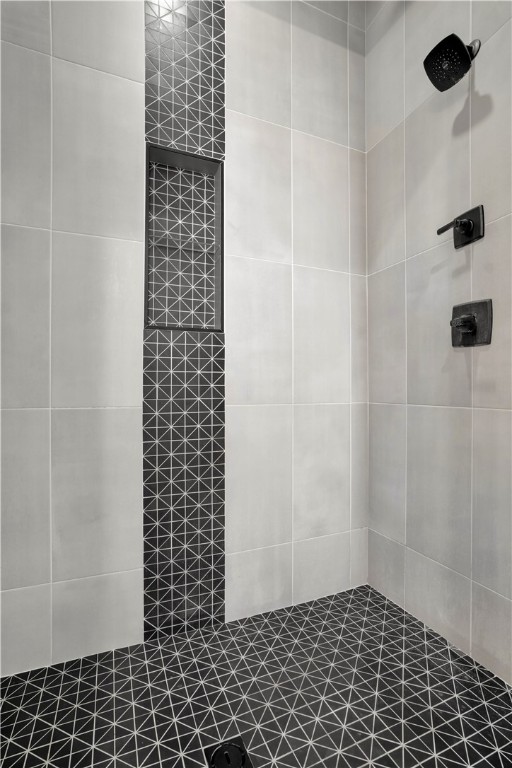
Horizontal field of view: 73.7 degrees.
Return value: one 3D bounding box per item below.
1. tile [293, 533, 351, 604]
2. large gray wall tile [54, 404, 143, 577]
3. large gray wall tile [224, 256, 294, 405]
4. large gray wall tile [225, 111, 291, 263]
[{"bbox_3d":[0.303,0.834,1.567,0.305,0.275,0.010,0,0,-21],"label":"tile"},{"bbox_3d":[-0.567,0.387,1.235,0.303,0.610,0.012,0,0,-22],"label":"large gray wall tile"},{"bbox_3d":[0.018,-0.220,1.475,0.303,0.610,0.012,0,0,-22],"label":"large gray wall tile"},{"bbox_3d":[0.017,-0.836,1.479,0.303,0.610,0.012,0,0,-22],"label":"large gray wall tile"}]

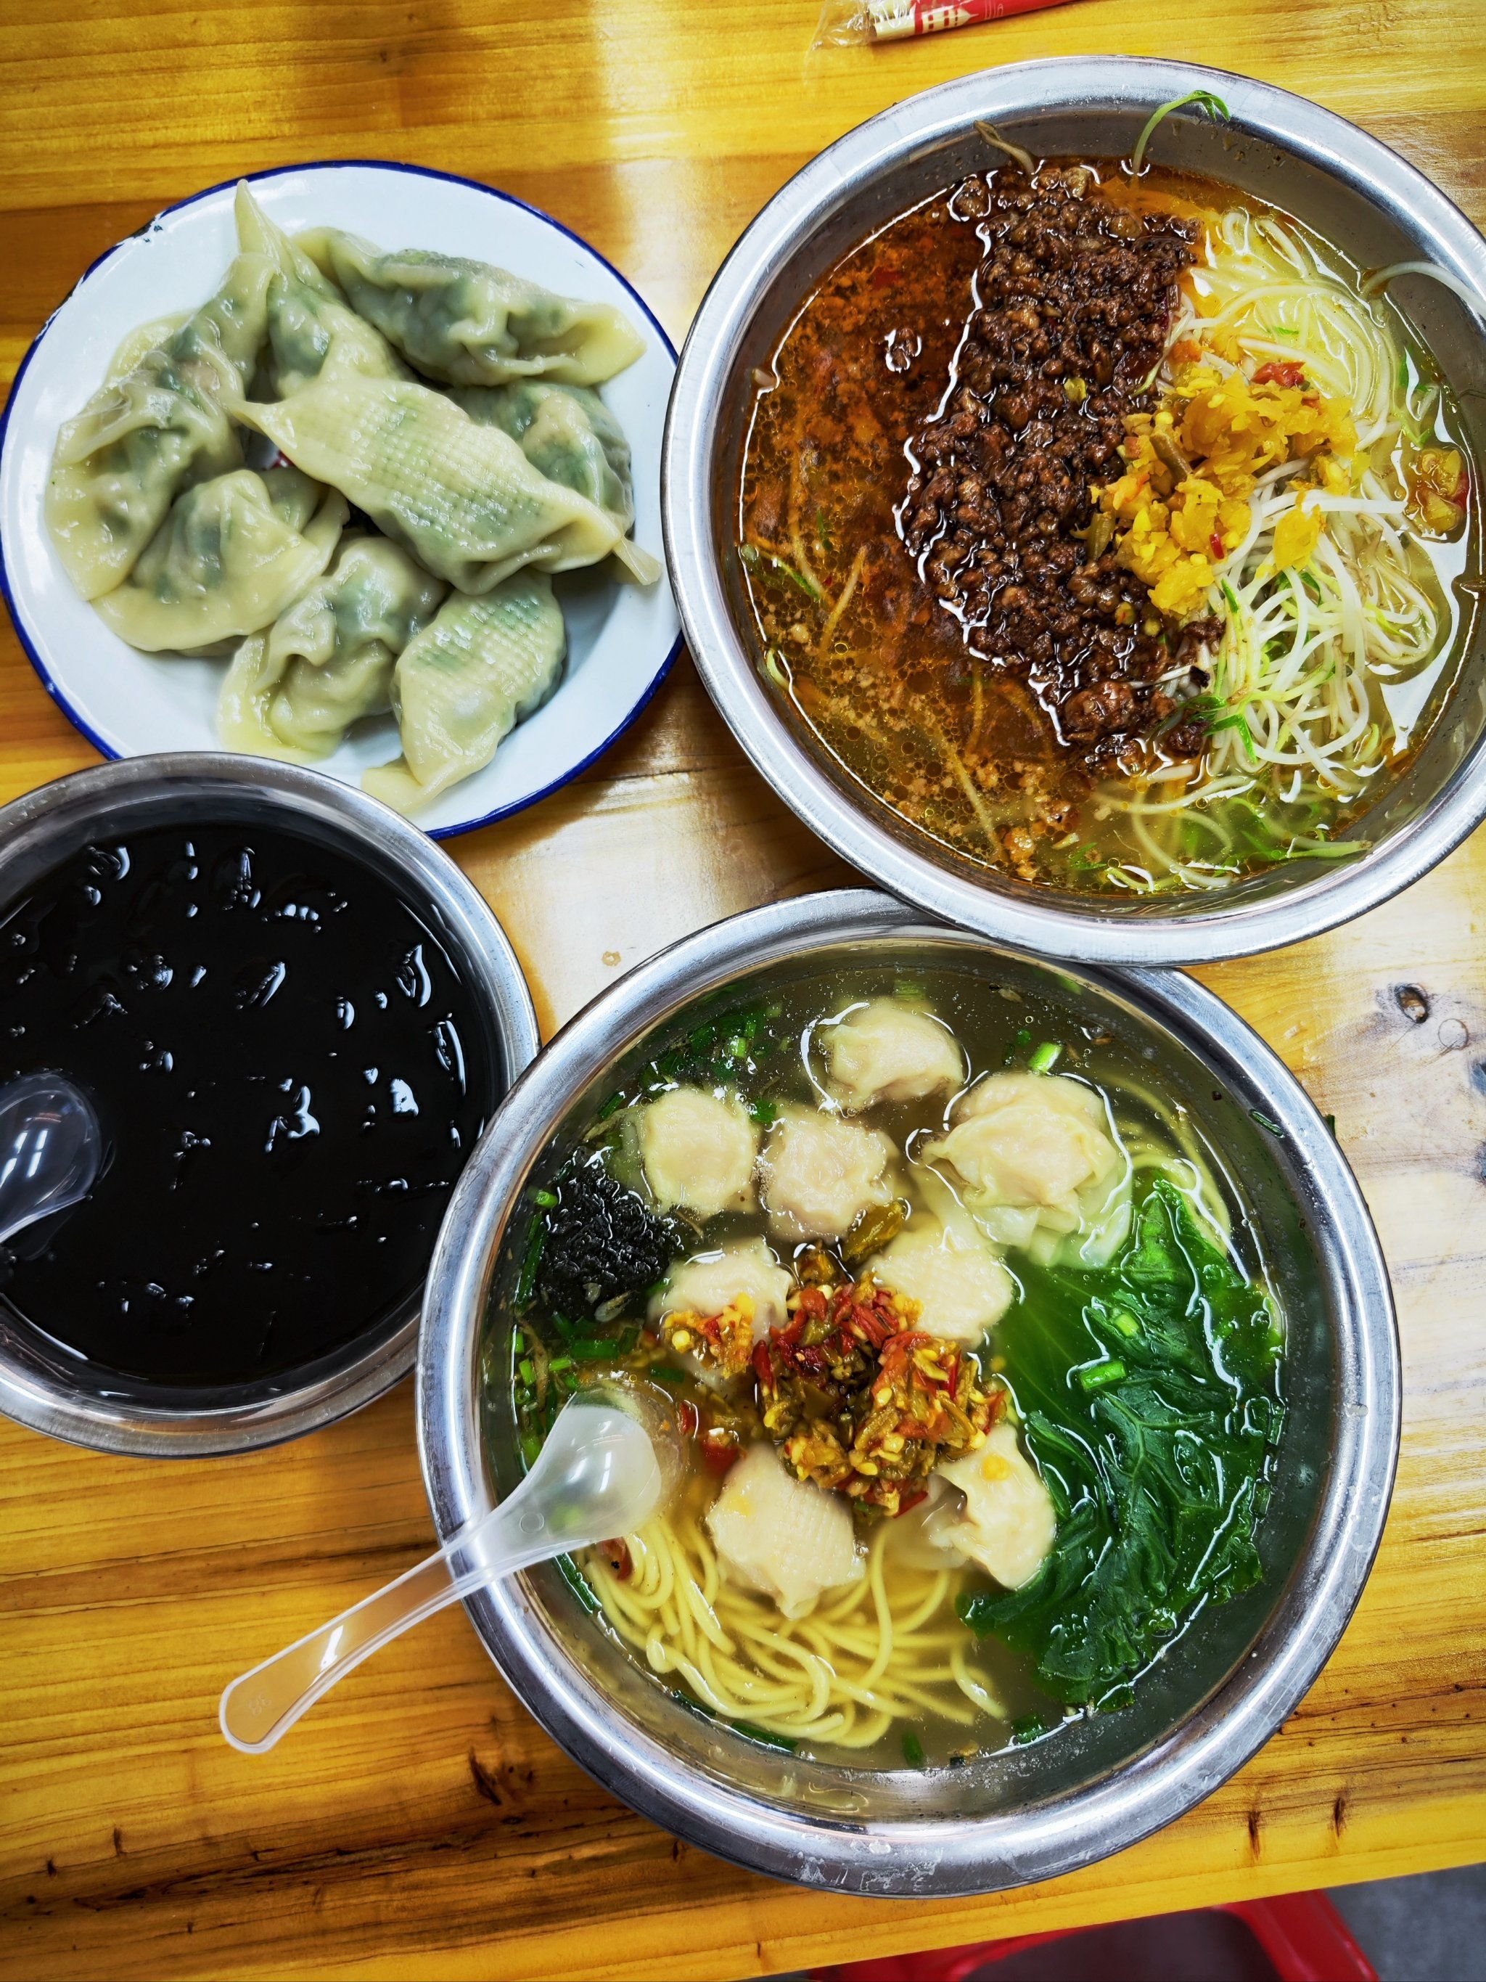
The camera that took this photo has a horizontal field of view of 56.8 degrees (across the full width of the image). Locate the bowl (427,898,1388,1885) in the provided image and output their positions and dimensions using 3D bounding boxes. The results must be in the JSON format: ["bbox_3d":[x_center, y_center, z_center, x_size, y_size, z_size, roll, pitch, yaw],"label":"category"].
[{"bbox_3d":[0.040,0.095,0.365,0.236,0.076,0.236,0,85,-2],"label":"bowl"}]

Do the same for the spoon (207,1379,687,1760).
[{"bbox_3d":[-0.064,0.135,0.324,0.118,0.030,0.039,-26,86,-29],"label":"spoon"}]

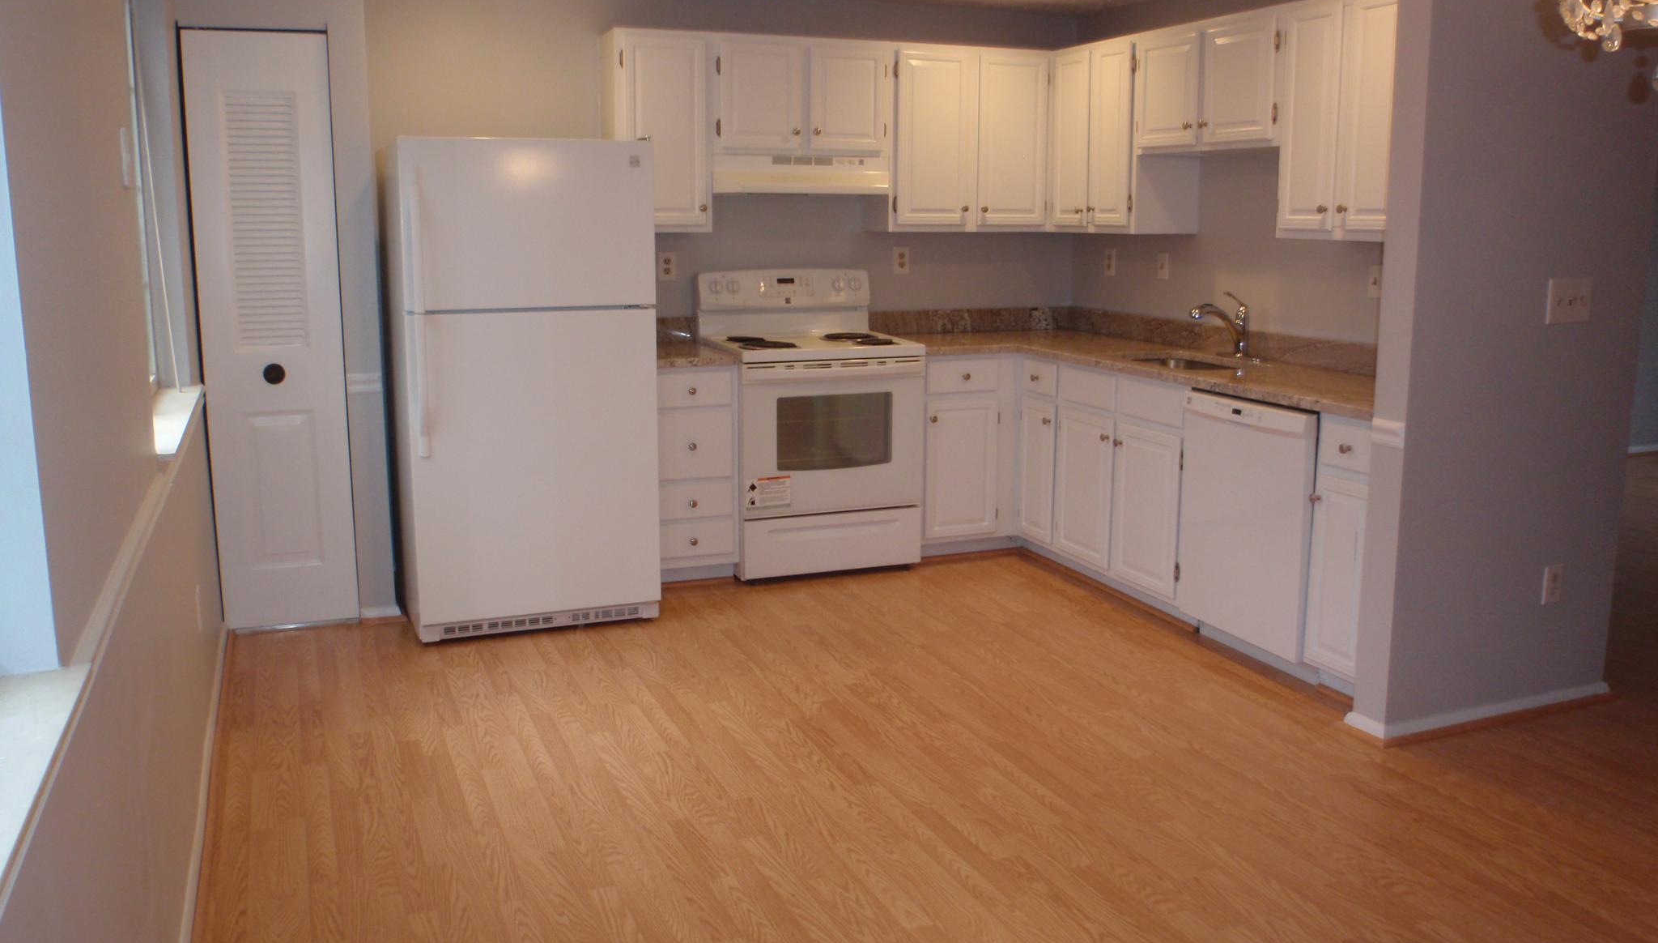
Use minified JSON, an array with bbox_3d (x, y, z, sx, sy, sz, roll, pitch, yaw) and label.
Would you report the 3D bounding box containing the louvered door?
[{"bbox_3d":[-1.868,-0.440,4.536,0.440,1.995,0.035,-3,11,-16],"label":"louvered door"}]

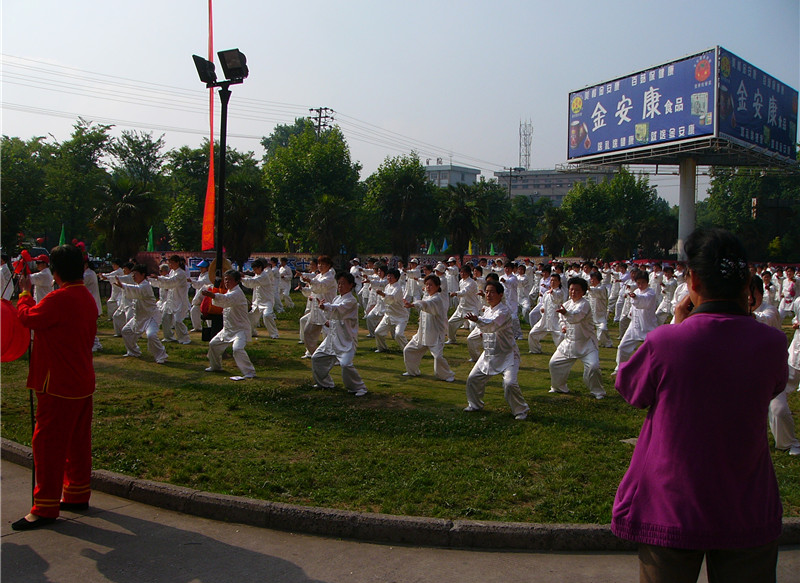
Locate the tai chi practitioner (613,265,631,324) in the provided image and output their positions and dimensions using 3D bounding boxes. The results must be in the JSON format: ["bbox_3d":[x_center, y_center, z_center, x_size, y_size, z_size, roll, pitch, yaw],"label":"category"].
[{"bbox_3d":[5.101,0.047,18.976,0.680,1.371,0.570,0,3,-25],"label":"tai chi practitioner"}]

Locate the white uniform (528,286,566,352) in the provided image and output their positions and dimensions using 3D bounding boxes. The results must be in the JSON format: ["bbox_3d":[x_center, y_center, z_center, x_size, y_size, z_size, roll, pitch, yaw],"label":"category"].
[{"bbox_3d":[2.279,0.440,13.024,0.620,1.037,0.550,4,4,44],"label":"white uniform"}]

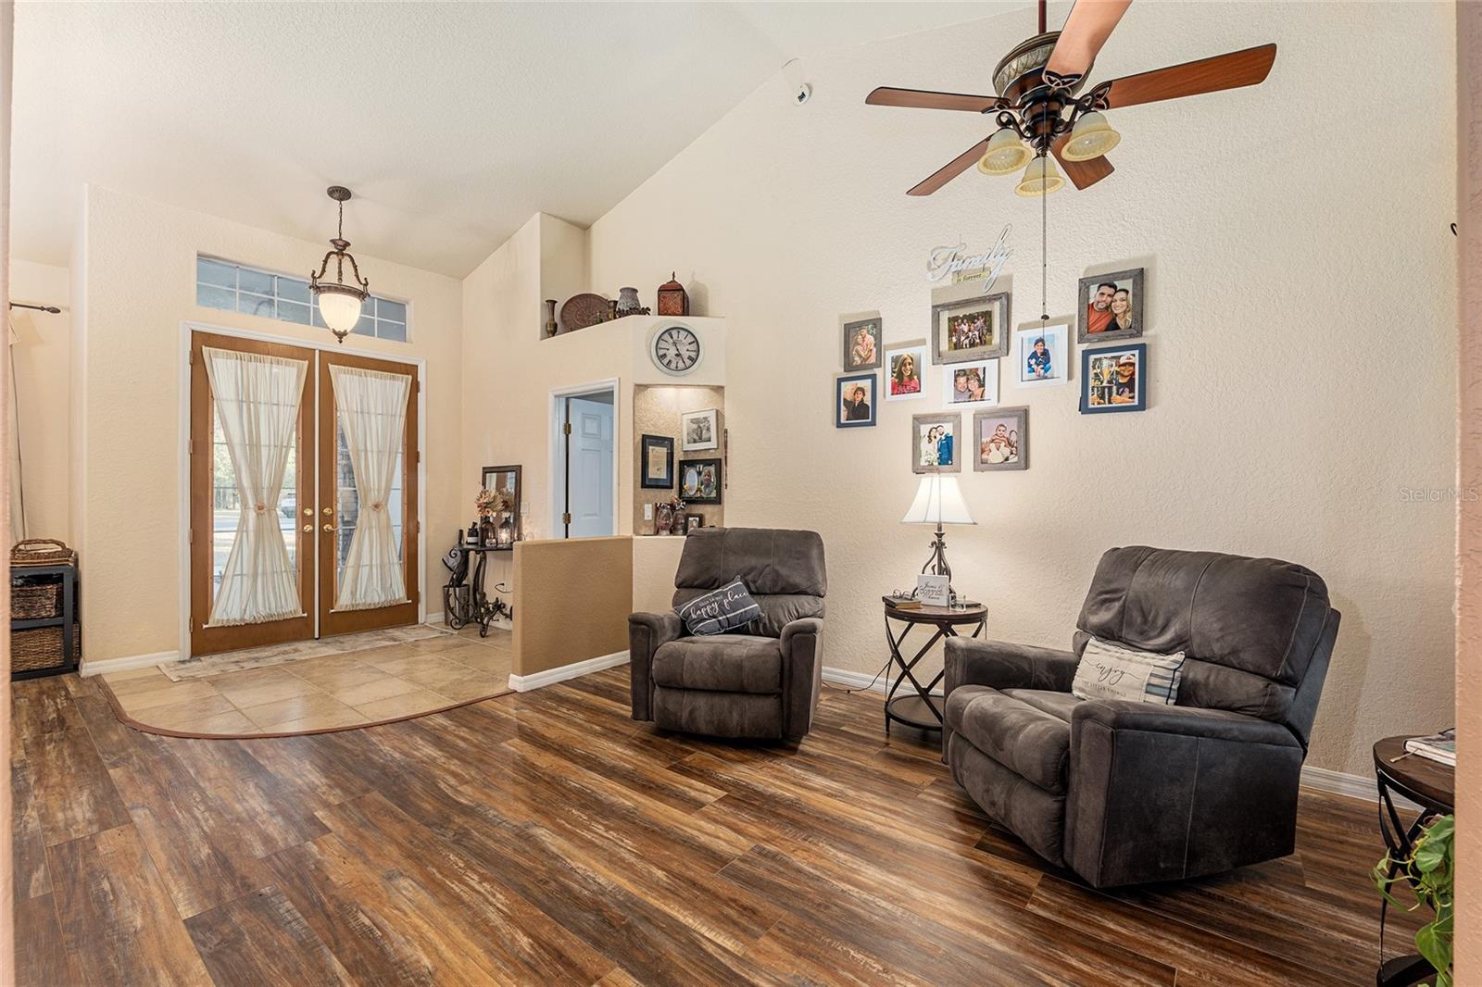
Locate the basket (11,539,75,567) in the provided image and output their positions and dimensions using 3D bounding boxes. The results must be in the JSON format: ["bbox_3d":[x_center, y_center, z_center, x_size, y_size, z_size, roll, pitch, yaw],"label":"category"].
[{"bbox_3d":[-4.855,0.405,3.945,0.280,0.190,0.380,0,0,44],"label":"basket"}]

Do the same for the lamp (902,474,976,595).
[{"bbox_3d":[1.045,0.235,3.060,0.375,0.685,0.375,0,0,37],"label":"lamp"}]

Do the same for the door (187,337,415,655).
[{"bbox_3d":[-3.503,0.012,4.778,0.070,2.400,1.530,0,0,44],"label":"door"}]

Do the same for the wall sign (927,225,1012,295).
[{"bbox_3d":[1.278,-1.272,3.239,0.455,0.345,0.020,0,0,37],"label":"wall sign"}]

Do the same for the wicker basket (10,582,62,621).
[{"bbox_3d":[-4.891,0.746,3.933,0.280,0.220,0.310,0,0,44],"label":"wicker basket"}]

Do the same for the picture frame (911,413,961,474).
[{"bbox_3d":[1.138,-0.289,3.341,0.279,0.344,0.030,0,0,37],"label":"picture frame"}]

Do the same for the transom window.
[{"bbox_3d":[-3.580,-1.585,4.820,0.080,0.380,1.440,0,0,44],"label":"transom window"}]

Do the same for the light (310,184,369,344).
[{"bbox_3d":[-2.972,-1.694,4.270,0.375,1.170,0.375,0,0,44],"label":"light"}]

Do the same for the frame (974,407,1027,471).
[{"bbox_3d":[1.412,-0.290,3.133,0.267,0.335,0.030,0,0,37],"label":"frame"}]

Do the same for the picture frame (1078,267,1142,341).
[{"bbox_3d":[1.795,-0.905,2.800,0.265,0.324,0.030,0,0,37],"label":"picture frame"}]

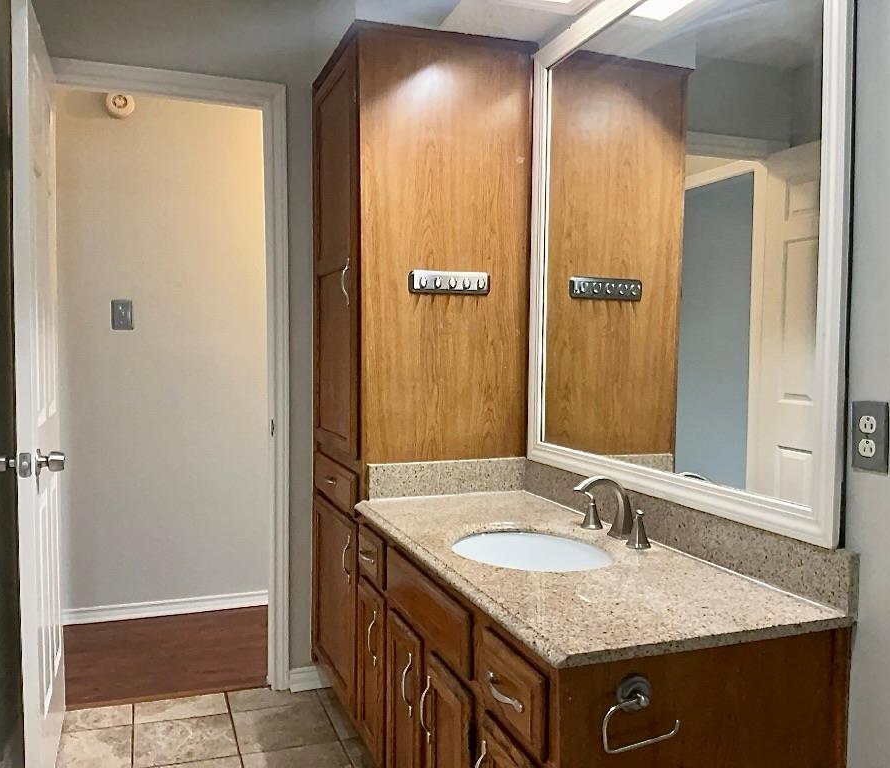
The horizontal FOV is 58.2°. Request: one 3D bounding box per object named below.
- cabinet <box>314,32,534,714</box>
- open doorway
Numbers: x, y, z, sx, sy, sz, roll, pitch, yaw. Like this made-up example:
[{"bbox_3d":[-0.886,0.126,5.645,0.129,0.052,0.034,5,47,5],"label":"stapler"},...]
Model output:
[{"bbox_3d":[-0.099,0.041,2.654,0.544,2.139,0.637,-1,3,-21],"label":"cabinet"},{"bbox_3d":[-0.957,0.036,2.724,0.817,2.134,0.130,-1,3,-21],"label":"open doorway"}]

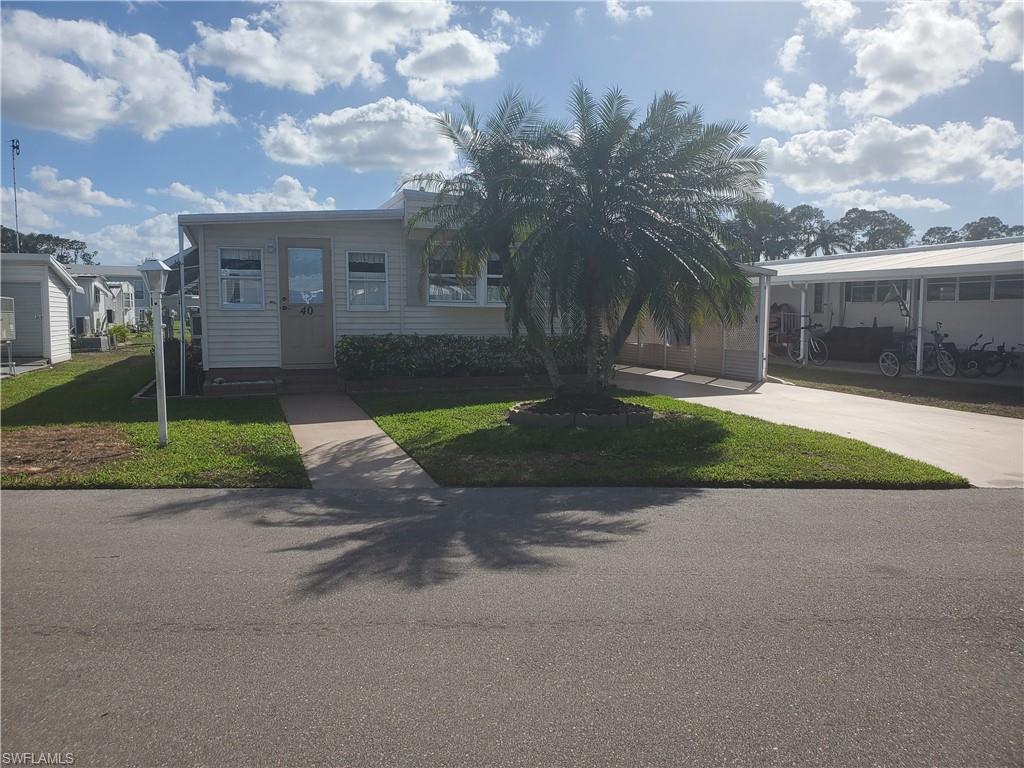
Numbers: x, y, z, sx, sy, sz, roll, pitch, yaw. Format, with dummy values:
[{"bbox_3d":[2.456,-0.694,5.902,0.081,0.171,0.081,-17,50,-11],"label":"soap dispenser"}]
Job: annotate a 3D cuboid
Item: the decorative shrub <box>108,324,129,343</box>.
[{"bbox_3d":[-18.400,-2.360,36.000,0.950,0.880,0.900,0,5,0],"label":"decorative shrub"}]

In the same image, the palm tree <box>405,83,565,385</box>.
[{"bbox_3d":[-0.300,-1.830,10.100,2.250,3.880,2.250,0,5,0],"label":"palm tree"}]

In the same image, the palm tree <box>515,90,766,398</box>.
[{"bbox_3d":[1.670,-1.840,9.950,3.150,3.980,3.000,0,5,0],"label":"palm tree"}]

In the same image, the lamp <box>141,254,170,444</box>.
[{"bbox_3d":[-3.620,-0.315,7.900,0.260,1.940,0.260,-1,5,-4],"label":"lamp"}]

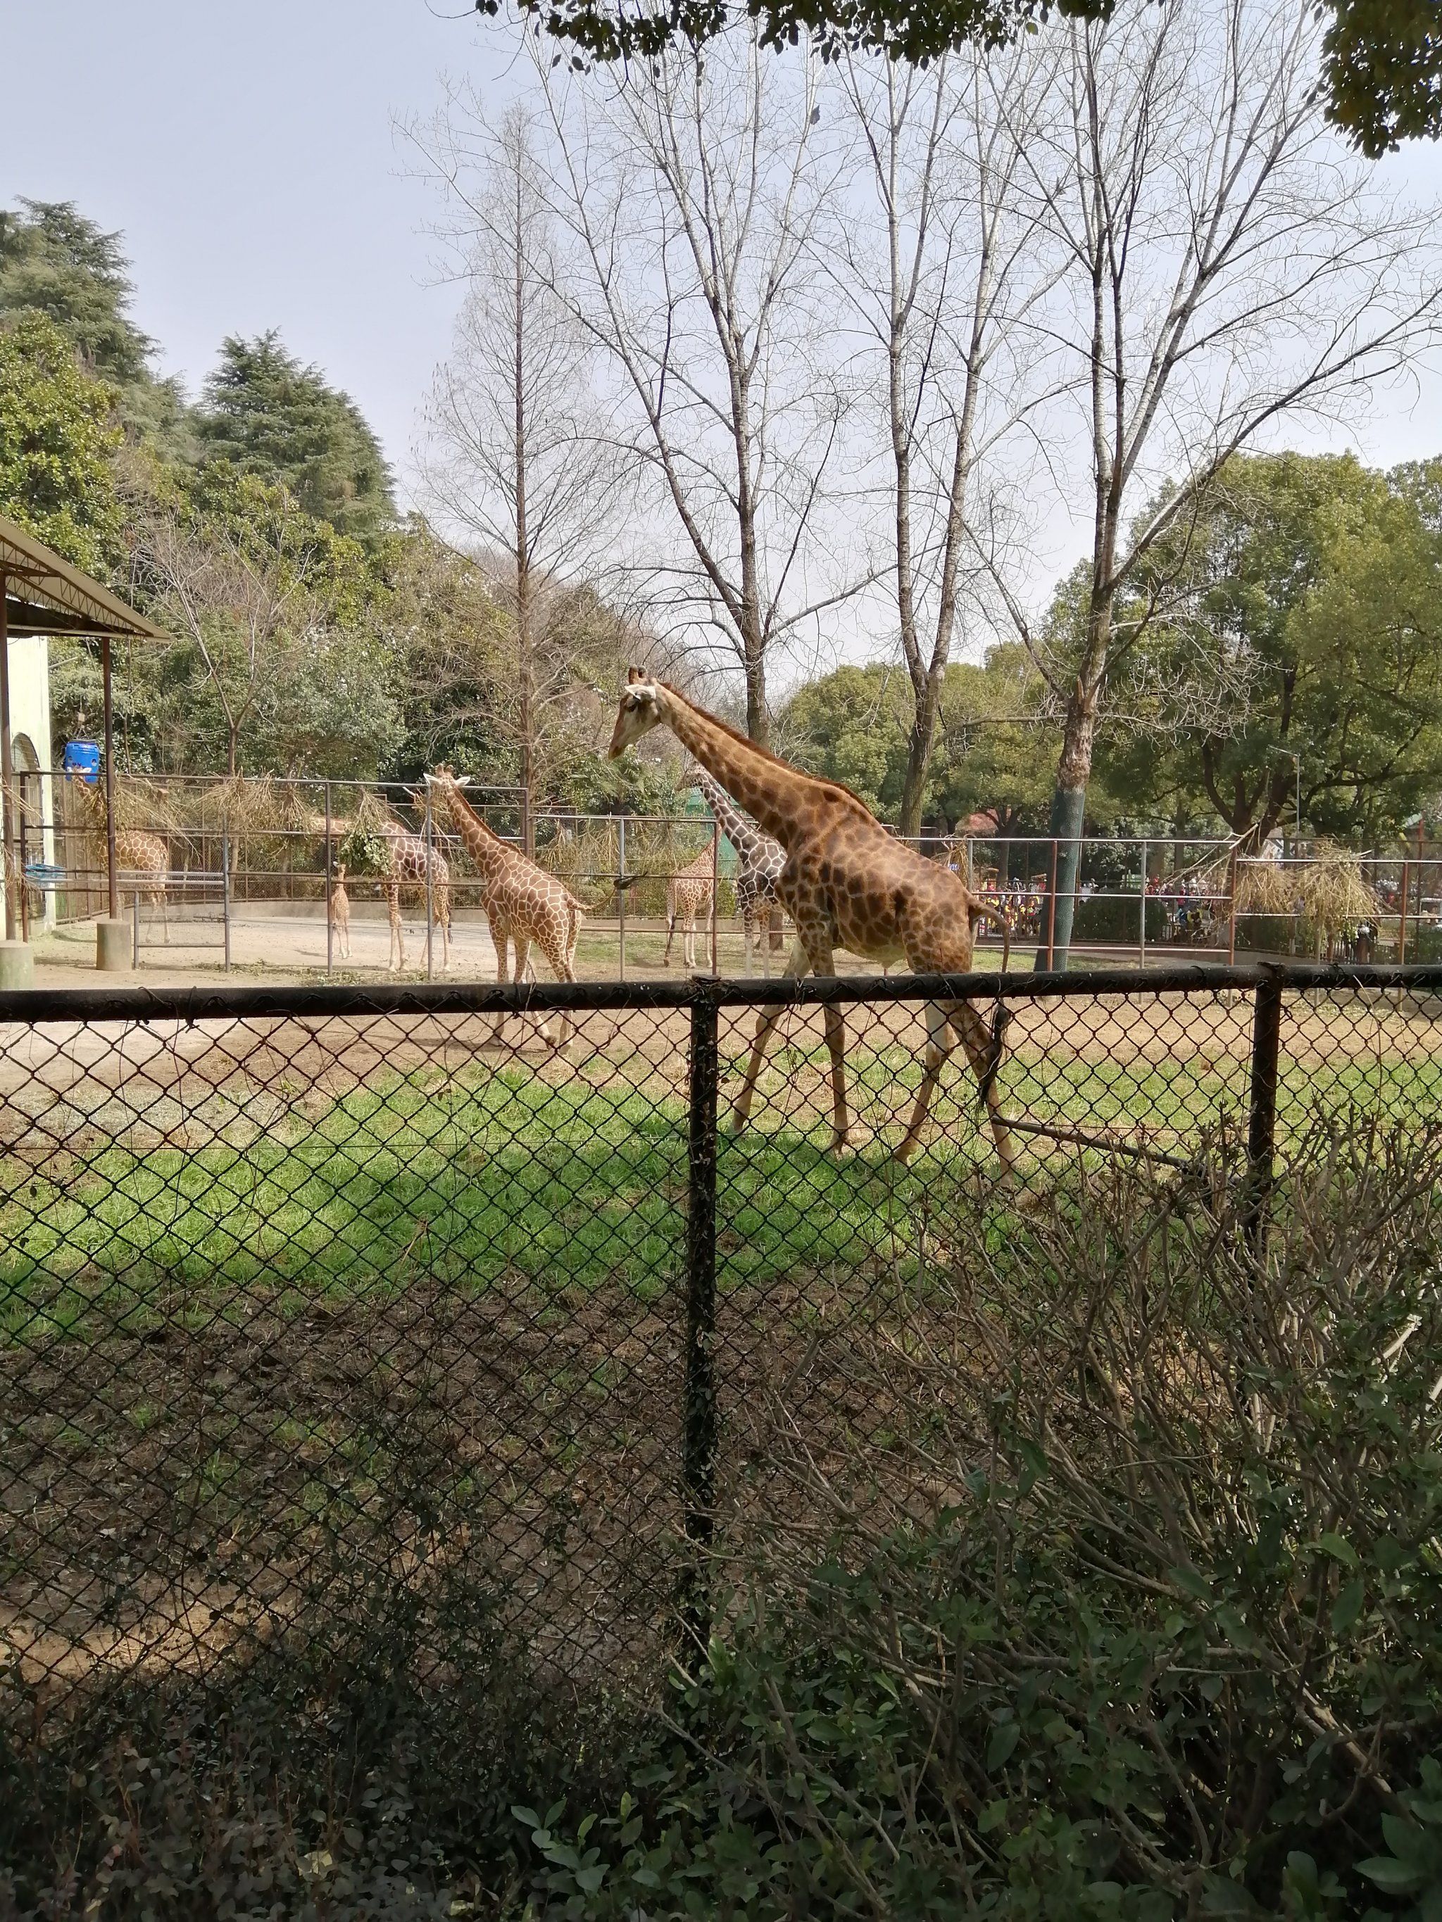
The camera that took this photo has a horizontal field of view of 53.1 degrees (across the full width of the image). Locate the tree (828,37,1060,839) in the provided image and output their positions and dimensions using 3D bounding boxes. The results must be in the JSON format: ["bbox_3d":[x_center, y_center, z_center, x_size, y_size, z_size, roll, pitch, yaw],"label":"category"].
[{"bbox_3d":[4.792,-9.928,30.818,5.300,19.680,5.000,0,4,0],"label":"tree"}]

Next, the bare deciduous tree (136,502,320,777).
[{"bbox_3d":[-14.495,-7.527,42.553,5.500,11.740,5.000,0,4,0],"label":"bare deciduous tree"}]

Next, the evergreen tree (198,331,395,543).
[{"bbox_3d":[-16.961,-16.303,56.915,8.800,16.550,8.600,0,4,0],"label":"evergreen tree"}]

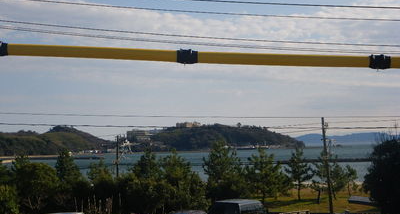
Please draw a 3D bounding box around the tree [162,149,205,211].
[{"bbox_3d":[-1.377,5.650,54.754,3.354,4.795,3.354,-1,-3,0],"label":"tree"}]

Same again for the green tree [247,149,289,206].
[{"bbox_3d":[5.581,5.799,59.826,3.583,4.824,3.583,-1,-3,0],"label":"green tree"}]

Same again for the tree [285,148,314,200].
[{"bbox_3d":[9.003,6.077,65.268,2.728,4.765,2.728,-1,-3,0],"label":"tree"}]

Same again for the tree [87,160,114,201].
[{"bbox_3d":[-8.530,6.561,61.888,2.156,4.045,2.156,-1,-3,0],"label":"tree"}]

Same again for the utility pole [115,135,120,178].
[{"bbox_3d":[-11.197,7.284,97.807,0.400,6.782,0.300,-1,-3,0],"label":"utility pole"}]

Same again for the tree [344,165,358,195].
[{"bbox_3d":[14.389,7.070,68.475,1.337,2.954,1.337,-1,-3,0],"label":"tree"}]

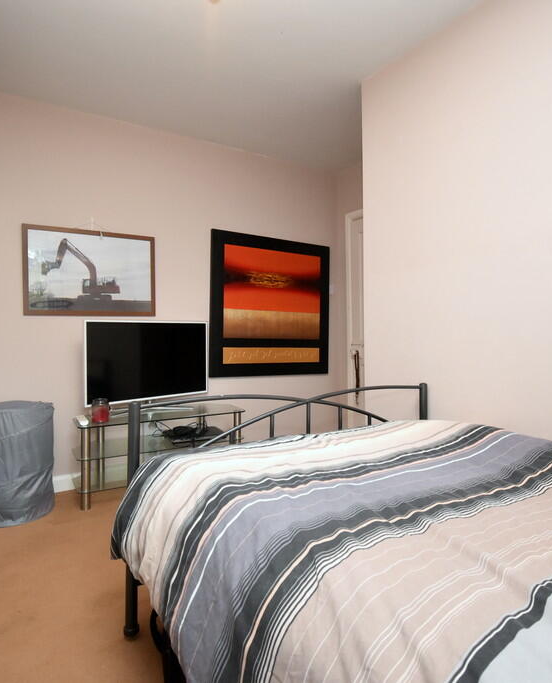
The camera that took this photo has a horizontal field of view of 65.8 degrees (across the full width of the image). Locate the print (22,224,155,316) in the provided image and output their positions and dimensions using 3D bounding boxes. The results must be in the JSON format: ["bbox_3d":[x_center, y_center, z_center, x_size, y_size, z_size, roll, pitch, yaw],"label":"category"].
[{"bbox_3d":[-1.192,-0.445,2.797,0.803,0.558,0.025,0,1,-32],"label":"print"}]

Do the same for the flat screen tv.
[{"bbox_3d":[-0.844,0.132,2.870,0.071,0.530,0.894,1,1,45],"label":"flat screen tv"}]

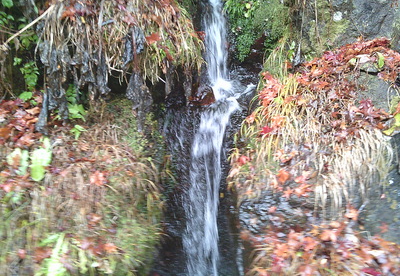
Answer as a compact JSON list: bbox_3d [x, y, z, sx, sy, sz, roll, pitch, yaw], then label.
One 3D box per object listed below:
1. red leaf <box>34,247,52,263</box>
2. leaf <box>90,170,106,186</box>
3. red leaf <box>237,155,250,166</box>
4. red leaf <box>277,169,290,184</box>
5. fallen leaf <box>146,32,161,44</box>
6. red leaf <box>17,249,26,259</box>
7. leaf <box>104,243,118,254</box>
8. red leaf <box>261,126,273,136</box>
[{"bbox_3d":[-0.566,0.421,1.420,0.065,0.012,0.058,0,57,-3],"label":"red leaf"},{"bbox_3d":[-0.393,0.157,1.520,0.062,0.066,0.012,0,-27,-3],"label":"leaf"},{"bbox_3d":[0.178,0.092,1.610,0.057,0.054,0.012,0,-27,6],"label":"red leaf"},{"bbox_3d":[0.340,0.157,1.600,0.057,0.066,0.012,0,-24,6],"label":"red leaf"},{"bbox_3d":[-0.204,-0.436,1.720,0.061,0.062,0.012,0,-21,0],"label":"fallen leaf"},{"bbox_3d":[-0.645,0.417,1.420,0.036,0.012,0.036,0,60,0],"label":"red leaf"},{"bbox_3d":[-0.322,0.402,1.430,0.051,0.012,0.044,0,57,-7],"label":"leaf"},{"bbox_3d":[0.283,-0.028,1.670,0.051,0.012,0.050,0,60,7],"label":"red leaf"}]

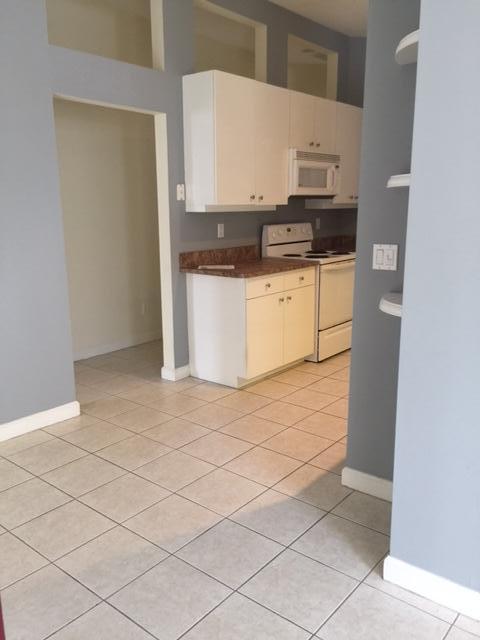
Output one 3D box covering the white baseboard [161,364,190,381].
[{"bbox_3d":[-0.519,0.420,4.356,0.146,0.100,0.168,10,16,38],"label":"white baseboard"}]

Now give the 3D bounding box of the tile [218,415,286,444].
[{"bbox_3d":[0.082,0.702,3.419,0.334,0.010,0.334,10,16,38],"label":"tile"}]

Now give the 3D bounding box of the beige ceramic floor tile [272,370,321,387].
[{"bbox_3d":[0.462,0.486,4.420,0.333,0.010,0.333,10,16,38],"label":"beige ceramic floor tile"}]

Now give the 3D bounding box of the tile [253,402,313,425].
[{"bbox_3d":[0.297,0.646,3.687,0.335,0.010,0.335,10,16,38],"label":"tile"}]

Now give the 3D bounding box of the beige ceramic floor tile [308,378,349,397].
[{"bbox_3d":[0.728,0.530,4.189,0.334,0.010,0.334,10,16,38],"label":"beige ceramic floor tile"}]

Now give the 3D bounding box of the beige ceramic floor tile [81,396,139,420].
[{"bbox_3d":[-0.929,0.627,3.812,0.333,0.010,0.333,10,16,38],"label":"beige ceramic floor tile"}]

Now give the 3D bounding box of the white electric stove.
[{"bbox_3d":[0.718,-0.303,5.181,0.680,1.200,0.760,10,16,40],"label":"white electric stove"}]

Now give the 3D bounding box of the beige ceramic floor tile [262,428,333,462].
[{"bbox_3d":[0.343,0.749,3.225,0.333,0.010,0.333,10,16,38],"label":"beige ceramic floor tile"}]

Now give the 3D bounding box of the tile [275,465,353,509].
[{"bbox_3d":[0.392,0.849,2.741,0.334,0.010,0.334,10,16,38],"label":"tile"}]

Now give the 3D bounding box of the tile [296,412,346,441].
[{"bbox_3d":[0.560,0.689,3.465,0.334,0.010,0.334,10,16,38],"label":"tile"}]

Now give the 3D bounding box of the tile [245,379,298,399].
[{"bbox_3d":[0.249,0.543,4.155,0.335,0.010,0.335,10,16,38],"label":"tile"}]

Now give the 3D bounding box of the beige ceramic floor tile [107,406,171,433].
[{"bbox_3d":[-0.663,0.671,3.594,0.335,0.010,0.335,10,16,38],"label":"beige ceramic floor tile"}]

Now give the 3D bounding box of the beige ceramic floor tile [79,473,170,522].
[{"bbox_3d":[-0.557,0.858,2.607,0.330,0.010,0.330,10,16,38],"label":"beige ceramic floor tile"}]

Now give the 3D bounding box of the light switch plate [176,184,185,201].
[{"bbox_3d":[-0.454,-0.981,4.127,0.012,0.116,0.074,10,16,38],"label":"light switch plate"}]

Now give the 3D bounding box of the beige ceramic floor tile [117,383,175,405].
[{"bbox_3d":[-0.711,0.568,4.063,0.335,0.010,0.335,10,16,38],"label":"beige ceramic floor tile"}]

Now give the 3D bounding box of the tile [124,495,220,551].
[{"bbox_3d":[-0.298,0.903,2.400,0.330,0.010,0.330,10,16,38],"label":"tile"}]

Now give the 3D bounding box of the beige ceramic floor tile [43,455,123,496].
[{"bbox_3d":[-0.817,0.814,2.814,0.330,0.010,0.330,10,16,38],"label":"beige ceramic floor tile"}]

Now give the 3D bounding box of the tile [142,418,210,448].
[{"bbox_3d":[-0.397,0.714,3.373,0.334,0.010,0.334,10,16,38],"label":"tile"}]

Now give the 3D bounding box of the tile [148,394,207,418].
[{"bbox_3d":[-0.447,0.613,3.852,0.335,0.010,0.335,10,16,38],"label":"tile"}]

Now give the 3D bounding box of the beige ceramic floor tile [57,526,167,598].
[{"bbox_3d":[-0.521,0.980,2.194,0.333,0.010,0.333,10,16,38],"label":"beige ceramic floor tile"}]

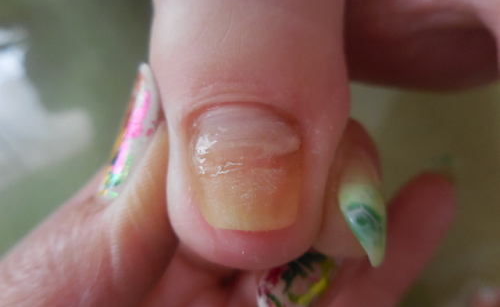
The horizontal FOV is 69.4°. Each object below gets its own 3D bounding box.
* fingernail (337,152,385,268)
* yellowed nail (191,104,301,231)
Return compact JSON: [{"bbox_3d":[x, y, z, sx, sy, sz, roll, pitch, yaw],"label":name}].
[{"bbox_3d":[0.021,0.011,0.067,0.009,0.004,0.021,-5,73,-15],"label":"fingernail"},{"bbox_3d":[-0.001,0.002,0.054,0.016,0.004,0.018,-1,78,6],"label":"yellowed nail"}]

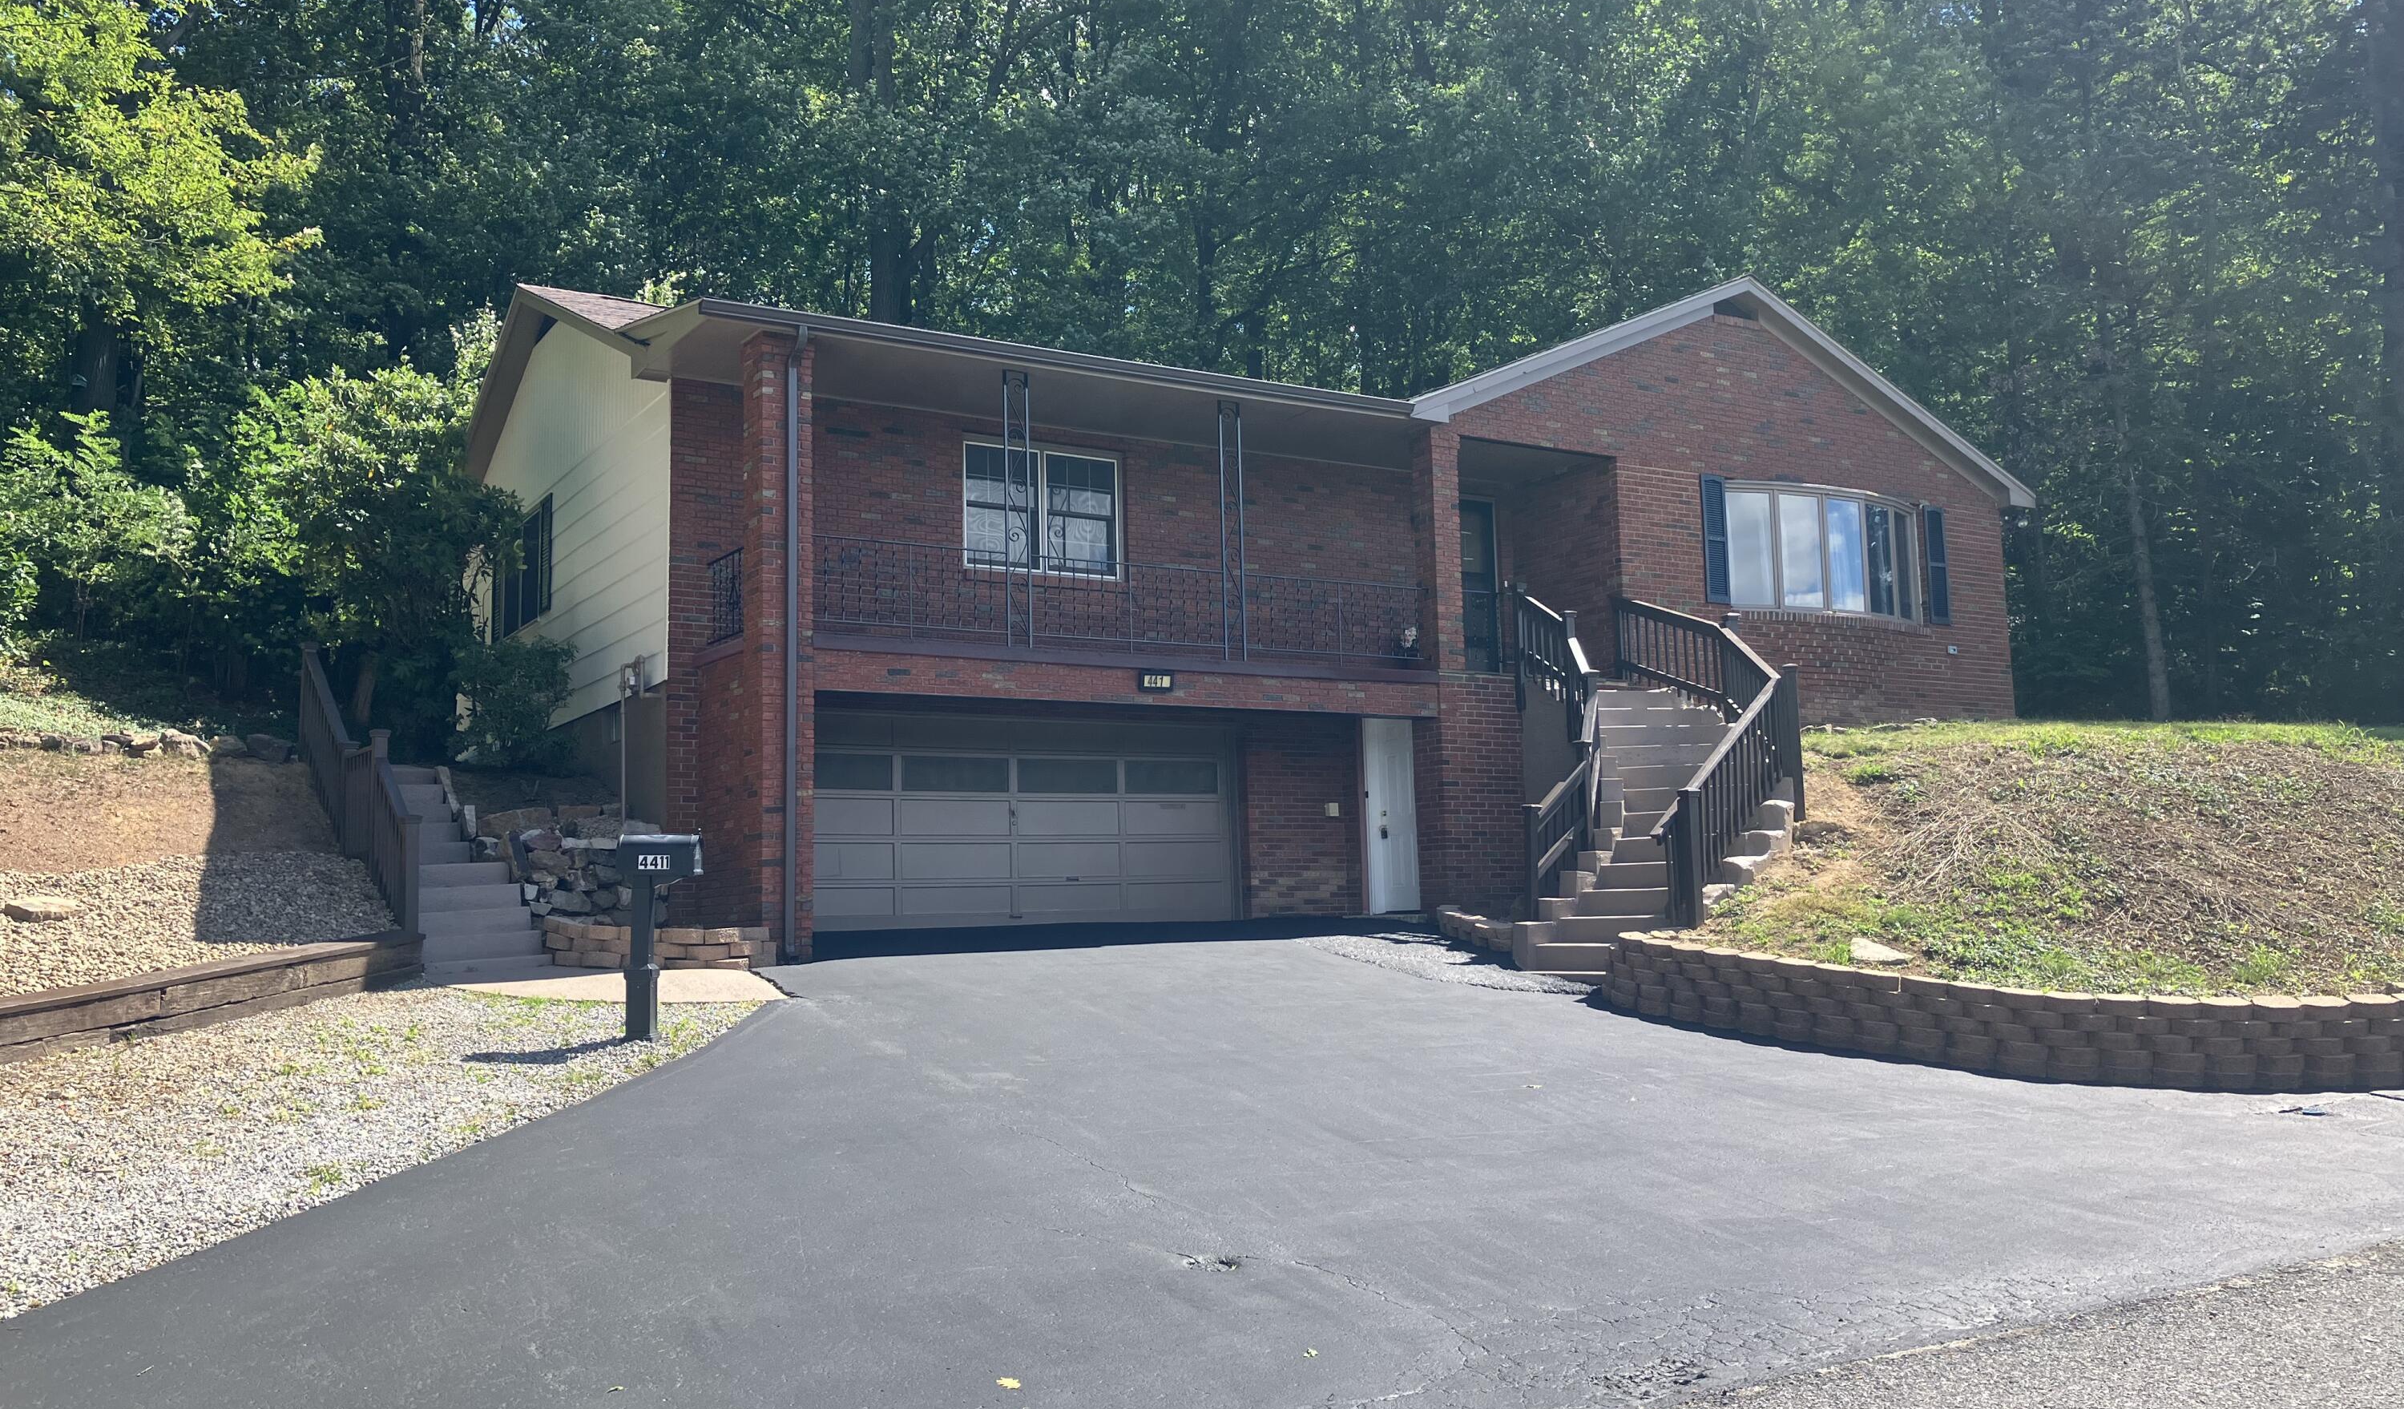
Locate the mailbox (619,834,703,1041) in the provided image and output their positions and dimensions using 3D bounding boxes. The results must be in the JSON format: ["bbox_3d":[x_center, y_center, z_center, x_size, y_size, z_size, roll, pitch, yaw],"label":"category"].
[{"bbox_3d":[-3.338,1.431,12.000,0.500,1.270,0.230,-2,-7,1],"label":"mailbox"}]

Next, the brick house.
[{"bbox_3d":[0.280,-0.670,23.430,16.250,6.970,10.850,3,-8,-31],"label":"brick house"}]

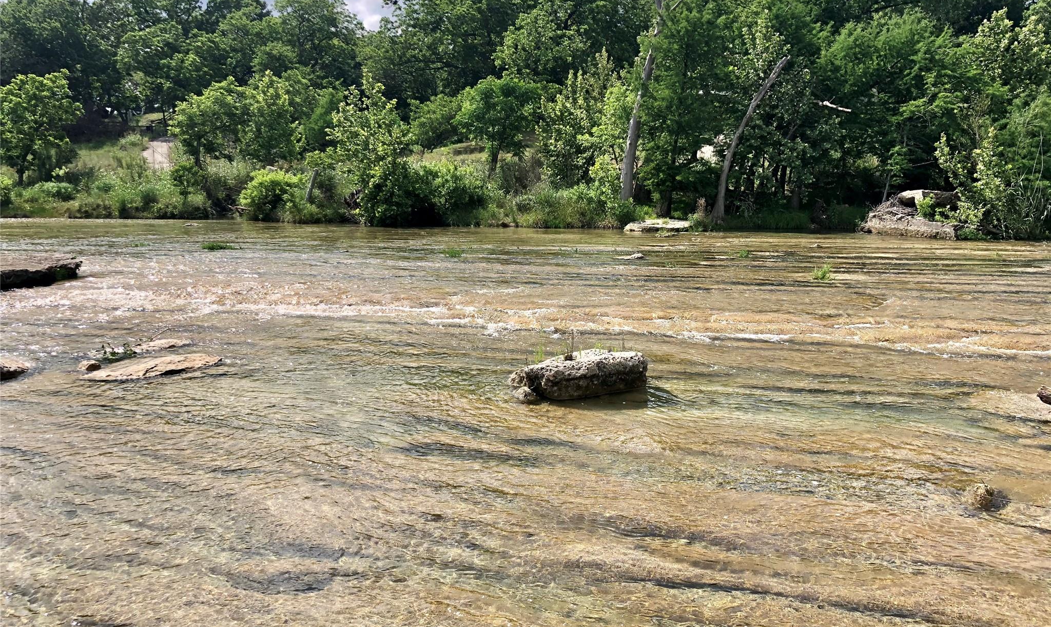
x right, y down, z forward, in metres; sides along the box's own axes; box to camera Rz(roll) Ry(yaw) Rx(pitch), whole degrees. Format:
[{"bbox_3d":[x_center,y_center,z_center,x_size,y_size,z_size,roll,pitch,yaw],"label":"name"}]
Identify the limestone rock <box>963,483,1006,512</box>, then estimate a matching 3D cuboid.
[{"bbox_3d":[2.310,0.910,4.314,0.180,0.110,0.150,5,10,29],"label":"limestone rock"}]

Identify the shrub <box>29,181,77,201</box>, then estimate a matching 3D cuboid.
[{"bbox_3d":[-21.103,-5.468,38.000,2.120,0.920,1.500,-5,10,-28],"label":"shrub"}]

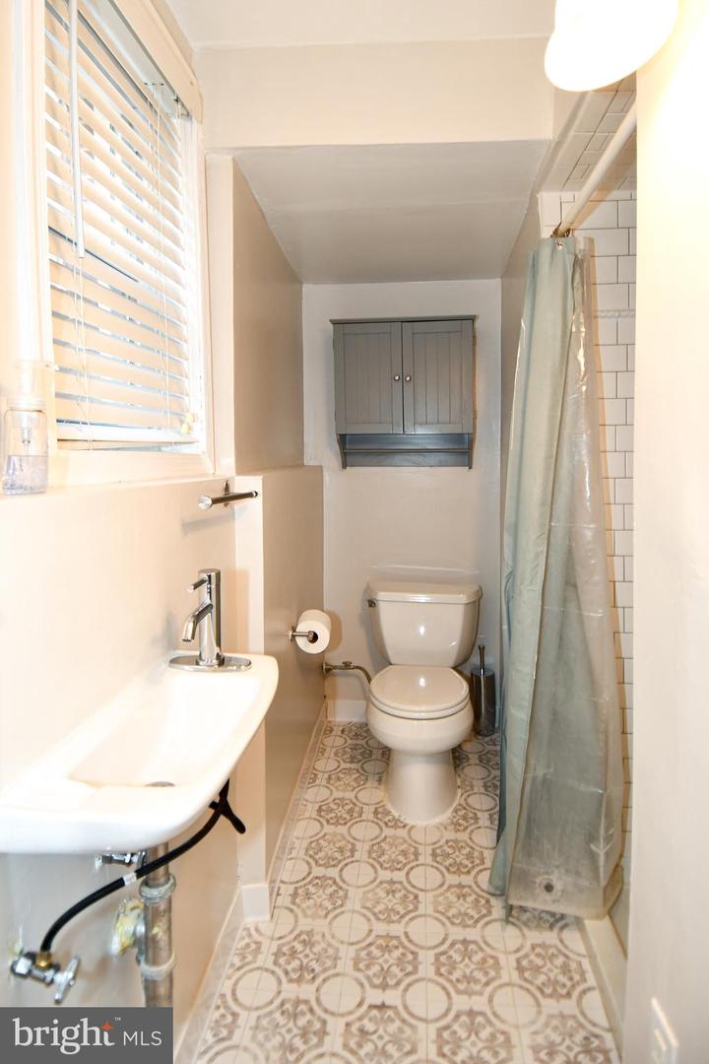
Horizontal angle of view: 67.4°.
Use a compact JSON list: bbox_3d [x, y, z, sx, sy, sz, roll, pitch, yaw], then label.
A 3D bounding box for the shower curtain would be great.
[{"bbox_3d":[0.538,0.070,1.435,0.325,1.815,0.330,0,5,6],"label":"shower curtain"}]

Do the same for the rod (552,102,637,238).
[{"bbox_3d":[0.555,-0.841,1.220,0.028,0.029,0.635,0,5,6],"label":"rod"}]

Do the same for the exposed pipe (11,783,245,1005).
[{"bbox_3d":[-0.311,0.587,0.855,0.150,0.300,0.490,0,5,6],"label":"exposed pipe"}]

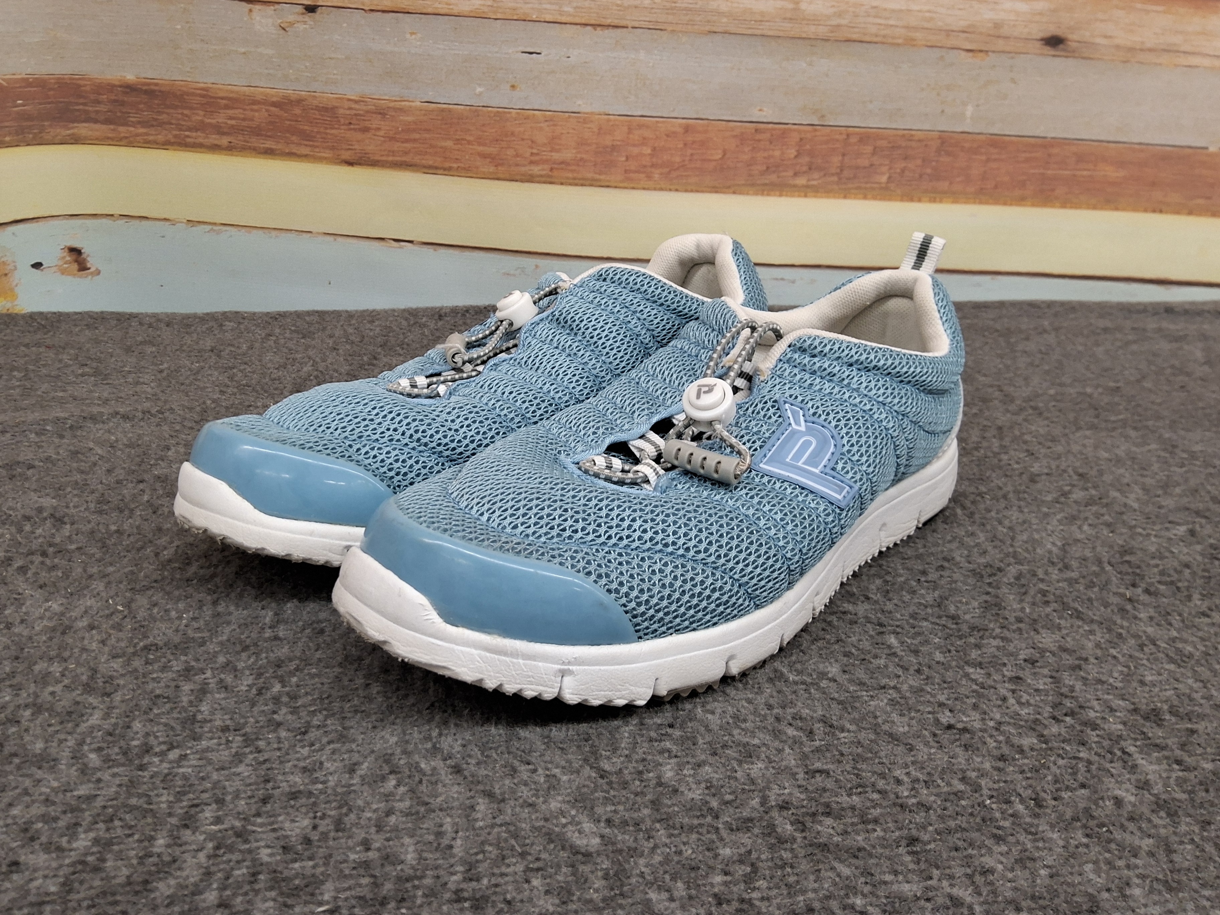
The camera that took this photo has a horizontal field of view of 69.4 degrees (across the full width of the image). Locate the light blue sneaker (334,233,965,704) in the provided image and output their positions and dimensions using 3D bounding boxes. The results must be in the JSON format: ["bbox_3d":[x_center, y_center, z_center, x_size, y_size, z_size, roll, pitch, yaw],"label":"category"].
[{"bbox_3d":[0.038,-0.011,0.296,0.270,0.100,0.103,-19,28,-39],"label":"light blue sneaker"}]

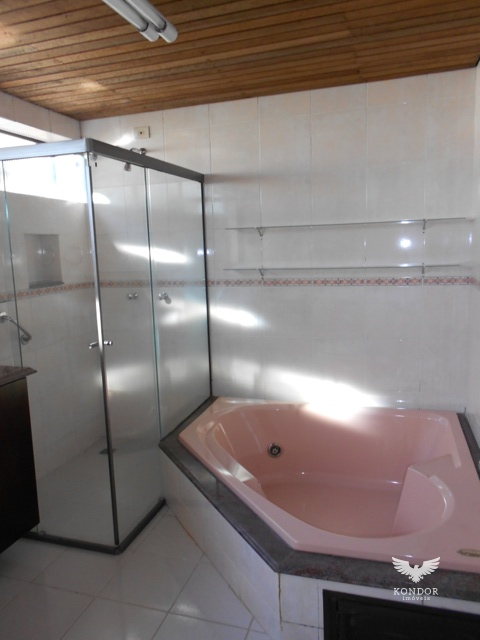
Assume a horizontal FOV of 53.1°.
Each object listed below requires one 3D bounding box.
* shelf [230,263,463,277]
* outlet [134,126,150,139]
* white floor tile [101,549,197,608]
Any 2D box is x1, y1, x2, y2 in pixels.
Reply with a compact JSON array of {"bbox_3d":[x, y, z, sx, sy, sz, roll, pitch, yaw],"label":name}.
[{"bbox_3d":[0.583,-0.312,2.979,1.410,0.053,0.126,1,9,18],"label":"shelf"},{"bbox_3d":[-0.674,-1.284,3.293,0.113,0.077,0.012,1,9,18],"label":"outlet"},{"bbox_3d":[-0.399,1.145,2.117,0.330,0.012,0.330,1,9,18],"label":"white floor tile"}]

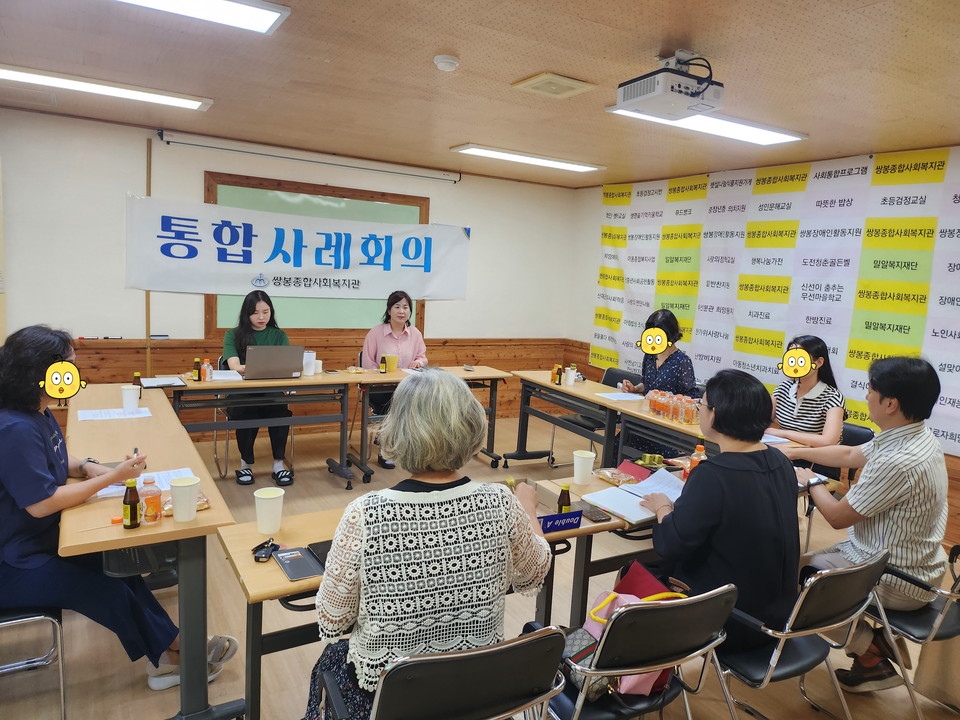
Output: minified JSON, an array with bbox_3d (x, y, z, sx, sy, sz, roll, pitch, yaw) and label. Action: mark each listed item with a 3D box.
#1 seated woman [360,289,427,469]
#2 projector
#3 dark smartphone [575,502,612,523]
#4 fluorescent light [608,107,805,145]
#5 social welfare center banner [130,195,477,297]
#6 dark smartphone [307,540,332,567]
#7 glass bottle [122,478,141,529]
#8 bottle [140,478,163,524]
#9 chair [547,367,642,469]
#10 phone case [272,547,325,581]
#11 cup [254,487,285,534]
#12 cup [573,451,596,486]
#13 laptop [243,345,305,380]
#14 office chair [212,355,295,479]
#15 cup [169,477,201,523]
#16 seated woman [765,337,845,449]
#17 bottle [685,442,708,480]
[{"bbox_3d":[-0.633,0.122,5.037,0.530,1.302,0.640,0,9,-24],"label":"seated woman"},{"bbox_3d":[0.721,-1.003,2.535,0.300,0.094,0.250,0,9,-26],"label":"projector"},{"bbox_3d":[0.372,0.509,2.231,0.075,0.009,0.162,0,9,-23],"label":"dark smartphone"},{"bbox_3d":[1.240,-1.257,3.567,1.240,0.030,0.310,-1,9,-30],"label":"fluorescent light"},{"bbox_3d":[-1.317,-0.866,5.437,2.780,0.680,0.030,-1,9,-29],"label":"social welfare center banner"},{"bbox_3d":[-0.386,0.518,1.751,0.077,0.011,0.162,-2,9,-33],"label":"dark smartphone"},{"bbox_3d":[-1.005,0.420,1.920,0.045,0.134,0.045,-1,9,-30],"label":"glass bottle"},{"bbox_3d":[-0.948,0.404,1.920,0.062,0.126,0.062,-1,9,-30],"label":"bottle"},{"bbox_3d":[0.882,0.474,4.932,0.540,0.800,0.510,-1,10,-32],"label":"chair"},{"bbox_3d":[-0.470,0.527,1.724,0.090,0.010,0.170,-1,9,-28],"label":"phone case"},{"bbox_3d":[-0.612,0.438,1.927,0.088,0.112,0.088,-1,9,-29],"label":"cup"},{"bbox_3d":[0.393,0.409,2.522,0.084,0.112,0.084,3,8,0],"label":"cup"},{"bbox_3d":[-1.350,0.000,4.277,0.352,0.218,0.300,-1,9,-29],"label":"laptop"},{"bbox_3d":[-1.645,0.366,4.828,0.520,0.780,0.600,-1,9,-30],"label":"office chair"},{"bbox_3d":[-0.867,0.412,1.954,0.088,0.113,0.088,-1,9,-30],"label":"cup"},{"bbox_3d":[1.607,0.503,3.451,0.660,1.255,0.470,-2,10,-34],"label":"seated woman"},{"bbox_3d":[0.904,0.422,2.749,0.060,0.134,0.060,-1,9,-30],"label":"bottle"}]

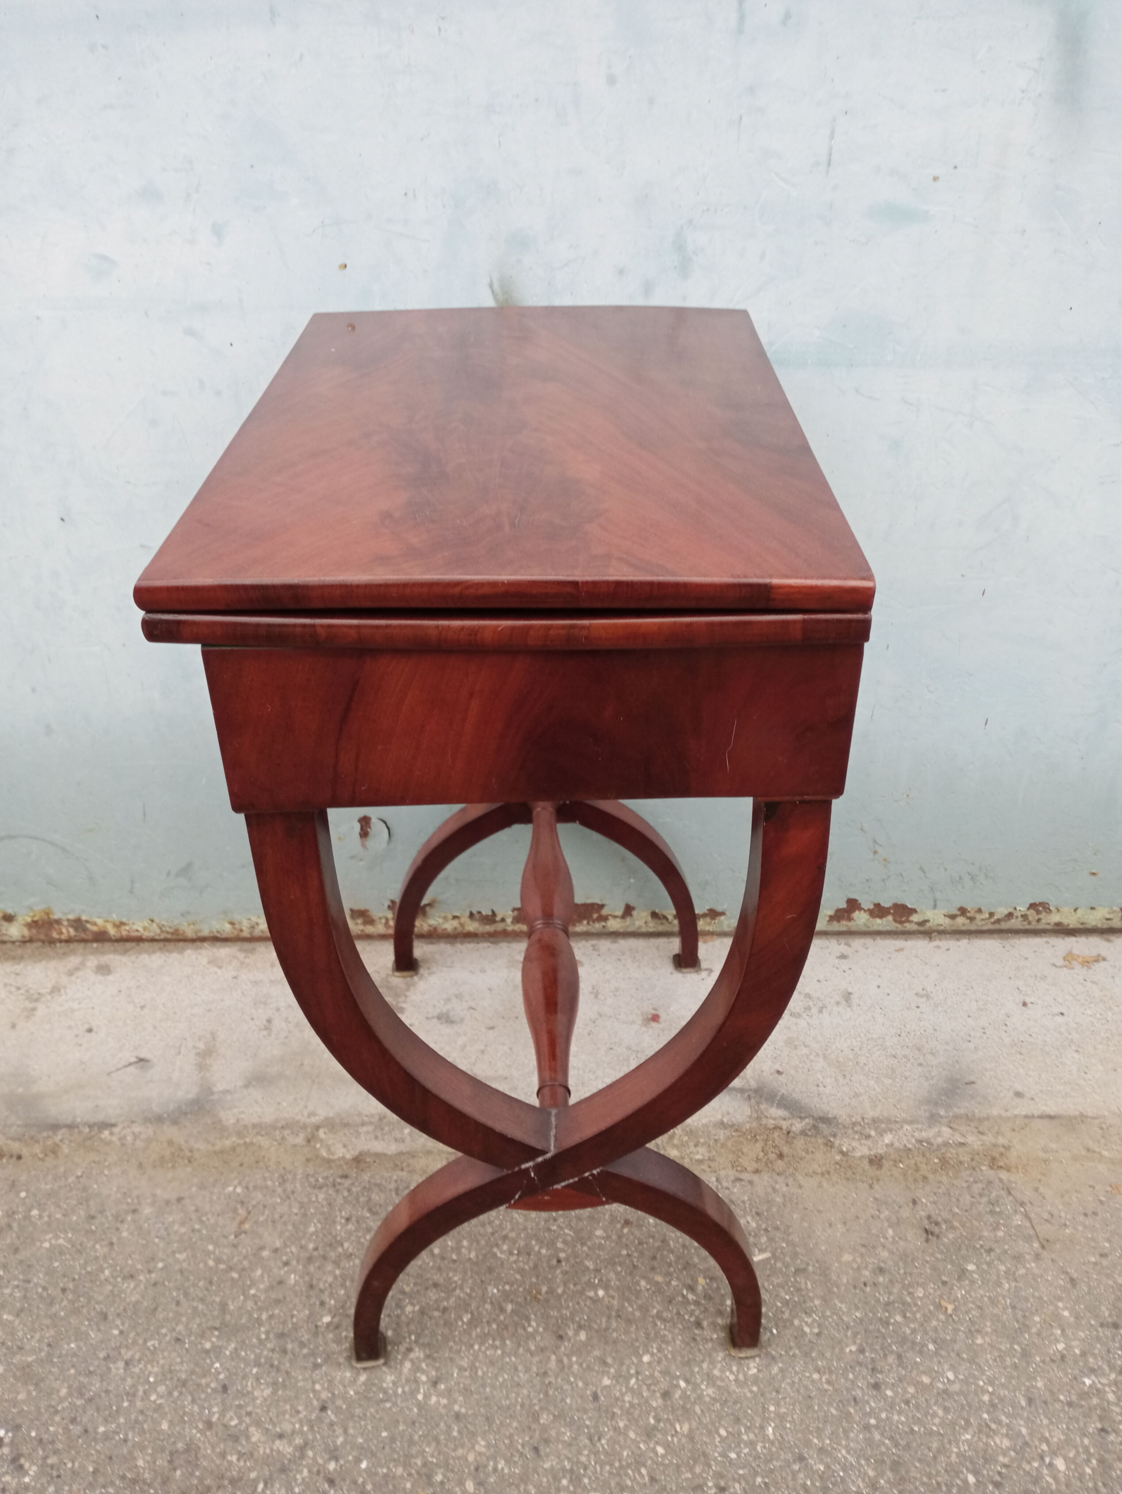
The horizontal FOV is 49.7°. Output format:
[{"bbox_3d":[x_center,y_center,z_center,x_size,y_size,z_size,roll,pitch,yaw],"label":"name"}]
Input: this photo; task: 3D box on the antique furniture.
[{"bbox_3d":[-0.025,0.079,1.071,0.395,0.765,0.555,-1,34,0],"label":"antique furniture"}]

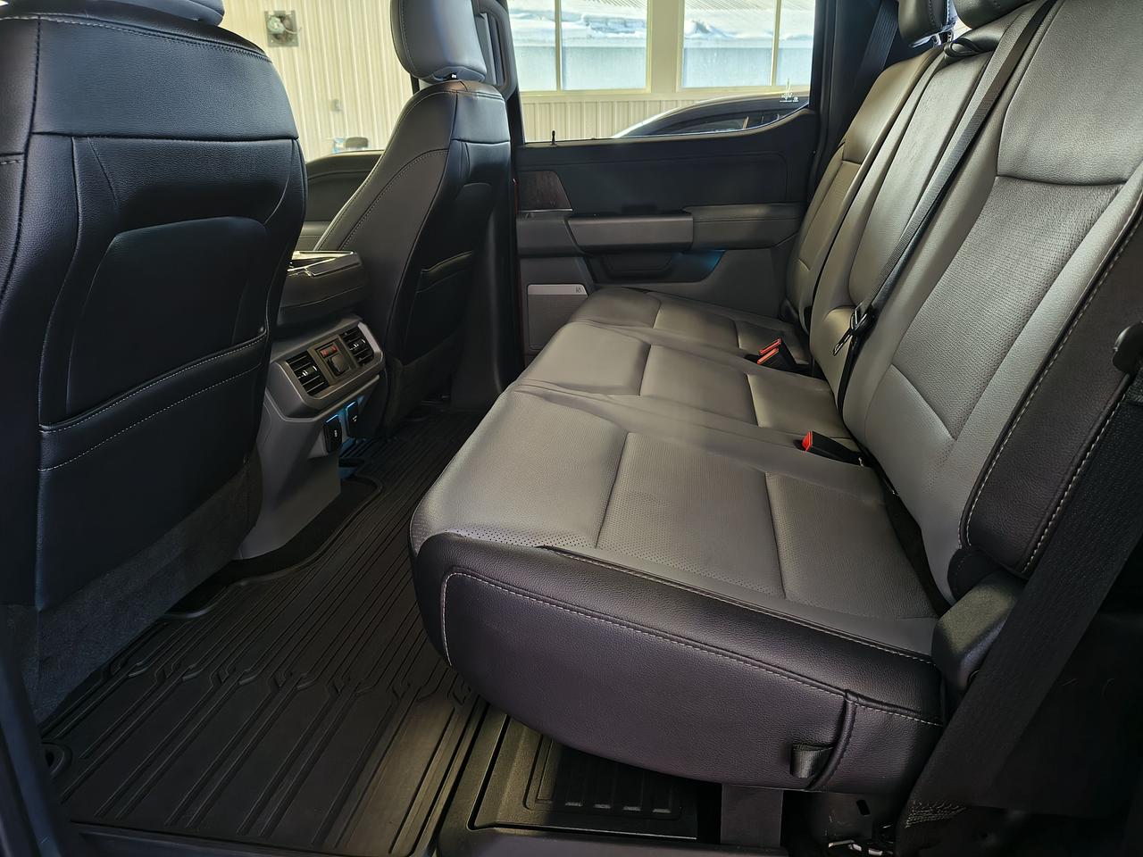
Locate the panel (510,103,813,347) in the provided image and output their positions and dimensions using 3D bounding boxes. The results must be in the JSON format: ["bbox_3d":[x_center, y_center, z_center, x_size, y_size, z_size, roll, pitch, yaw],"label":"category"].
[{"bbox_3d":[0.239,-0.512,2.164,0.807,0.665,0.120,2,20,8],"label":"panel"}]

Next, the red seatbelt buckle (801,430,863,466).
[{"bbox_3d":[0.403,0.035,1.222,0.098,0.025,0.042,27,28,-1],"label":"red seatbelt buckle"}]

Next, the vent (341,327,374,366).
[{"bbox_3d":[-0.460,-0.171,1.683,0.026,0.074,0.068,-25,14,17],"label":"vent"}]

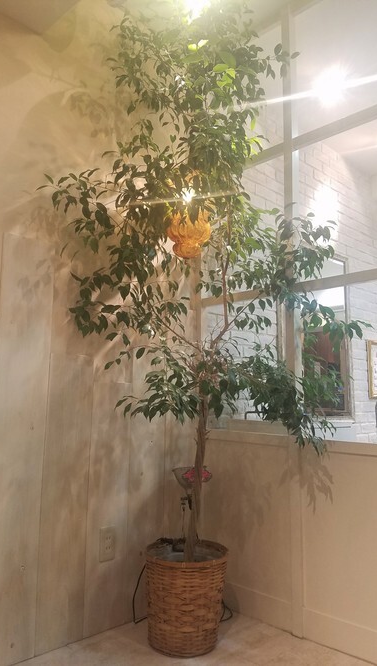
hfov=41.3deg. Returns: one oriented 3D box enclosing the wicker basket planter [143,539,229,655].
[{"bbox_3d":[-0.011,0.950,1.799,0.295,0.305,0.295,1,-8,0],"label":"wicker basket planter"}]

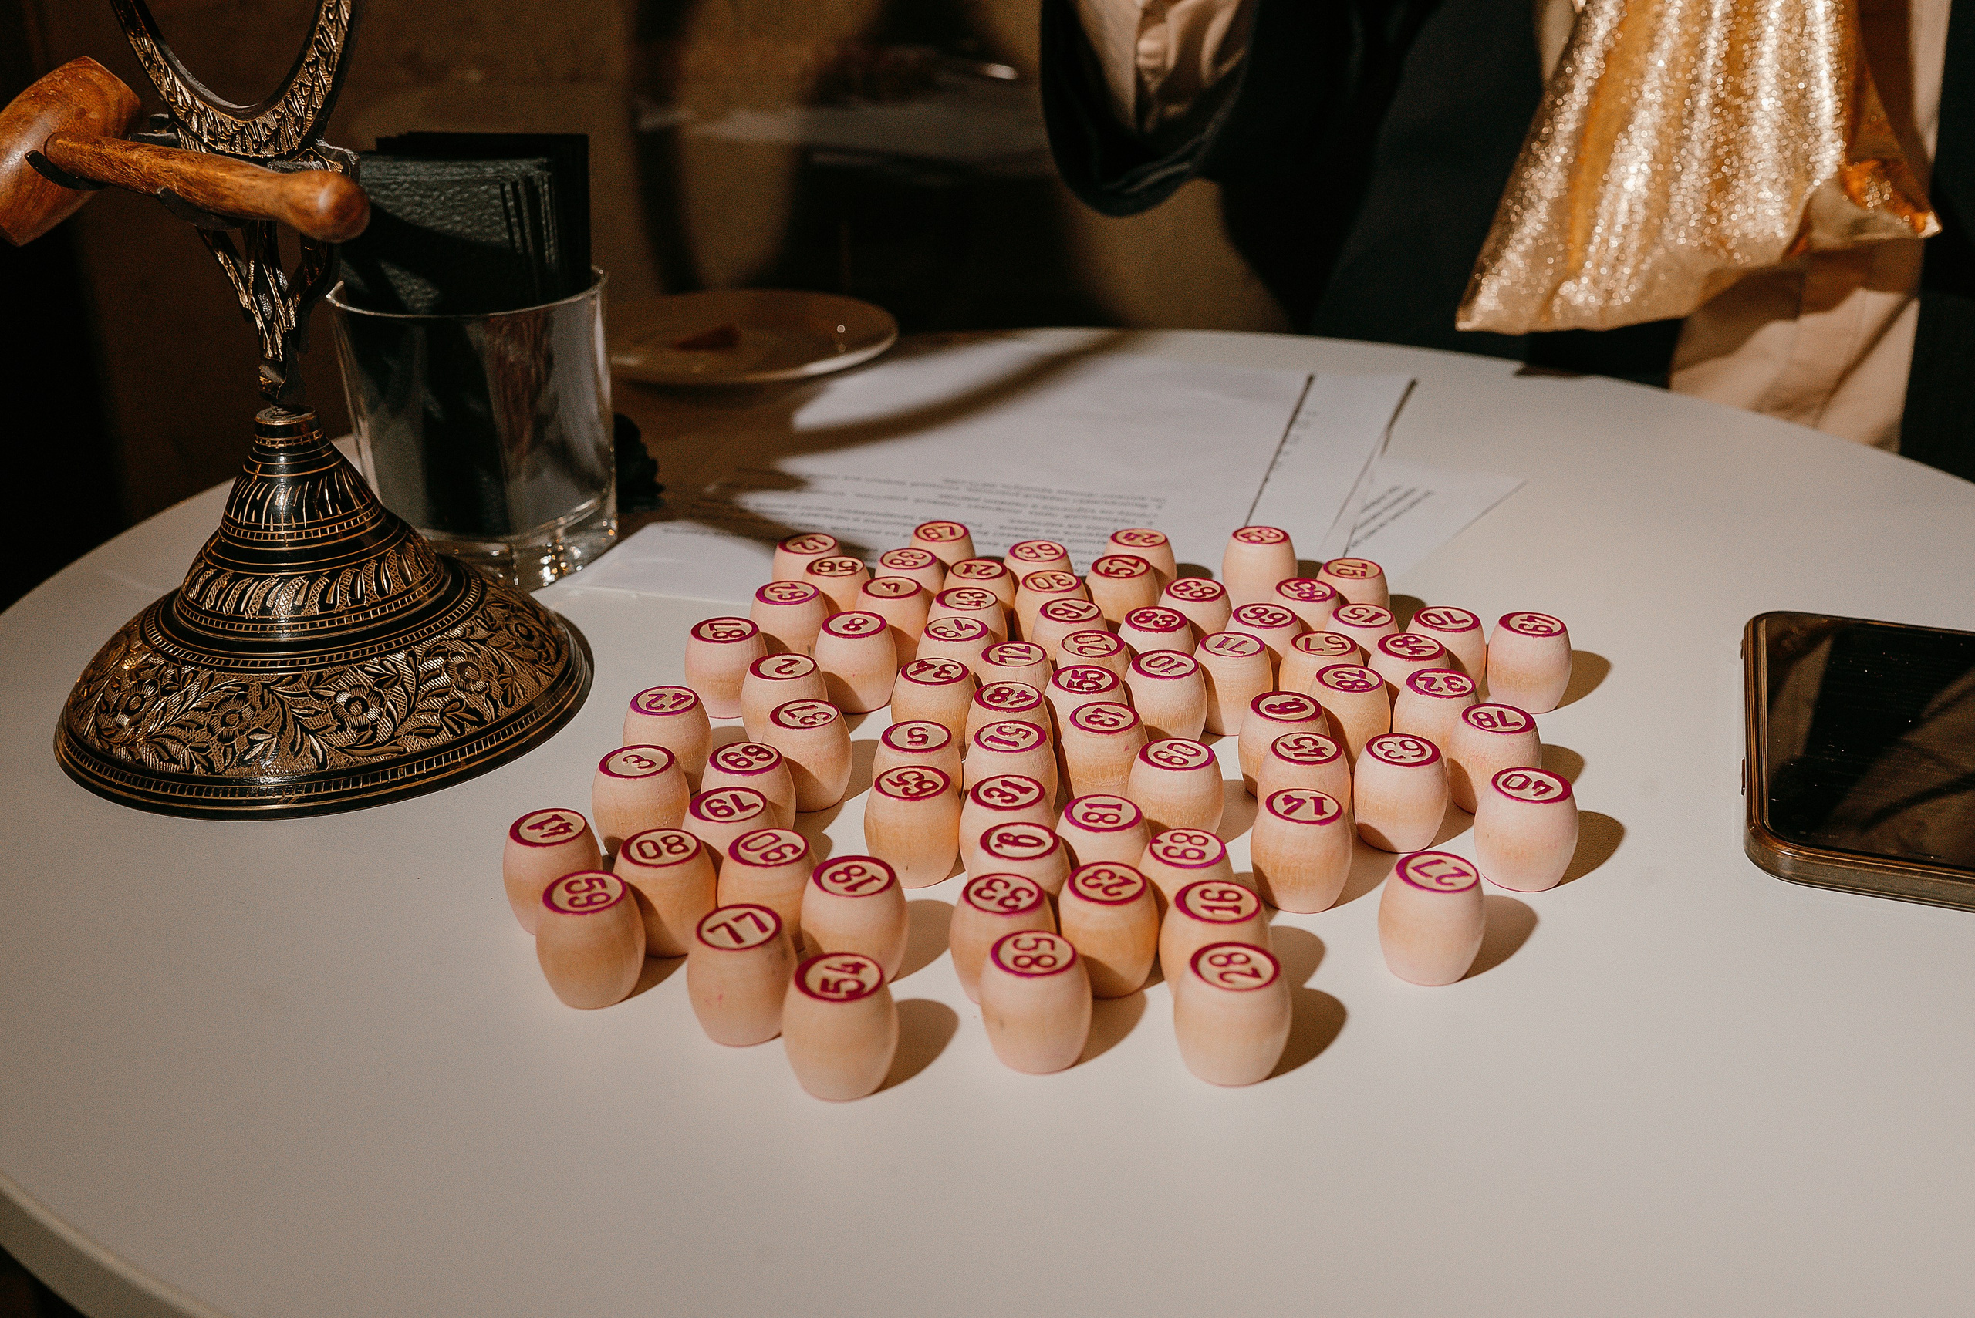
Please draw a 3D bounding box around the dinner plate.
[{"bbox_3d":[-0.123,-0.135,0.852,0.173,0.019,0.173,-1,24,0],"label":"dinner plate"}]

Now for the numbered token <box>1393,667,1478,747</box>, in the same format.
[{"bbox_3d":[0.120,0.017,0.514,0.023,0.024,0.023,6,25,13],"label":"numbered token"}]

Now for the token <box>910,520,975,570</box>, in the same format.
[{"bbox_3d":[-0.015,-0.030,0.612,0.023,0.024,0.023,-1,25,0],"label":"token"}]

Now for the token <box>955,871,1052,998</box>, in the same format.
[{"bbox_3d":[0.004,0.061,0.418,0.023,0.024,0.023,-1,24,1],"label":"token"}]

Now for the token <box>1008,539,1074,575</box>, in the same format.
[{"bbox_3d":[0.016,-0.023,0.595,0.023,0.024,0.023,-1,25,0],"label":"token"}]

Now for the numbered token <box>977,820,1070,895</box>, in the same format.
[{"bbox_3d":[0.007,0.052,0.439,0.023,0.024,0.023,-1,24,1],"label":"numbered token"}]

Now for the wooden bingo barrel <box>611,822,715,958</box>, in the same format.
[{"bbox_3d":[-0.072,0.053,0.433,0.023,0.024,0.023,-1,25,0],"label":"wooden bingo barrel"}]

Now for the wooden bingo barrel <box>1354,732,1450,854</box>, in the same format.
[{"bbox_3d":[0.102,0.033,0.473,0.023,0.024,0.023,-1,24,0],"label":"wooden bingo barrel"}]

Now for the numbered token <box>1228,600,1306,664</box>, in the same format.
[{"bbox_3d":[0.078,-0.001,0.542,0.023,0.023,0.023,-1,24,0],"label":"numbered token"}]

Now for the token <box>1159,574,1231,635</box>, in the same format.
[{"bbox_3d":[0.062,-0.010,0.574,0.023,0.024,0.023,3,24,6],"label":"token"}]

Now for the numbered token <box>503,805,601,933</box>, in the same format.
[{"bbox_3d":[-0.101,0.050,0.450,0.023,0.024,0.023,-1,24,1],"label":"numbered token"}]

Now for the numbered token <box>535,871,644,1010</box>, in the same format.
[{"bbox_3d":[-0.085,0.060,0.412,0.023,0.023,0.023,-1,24,0],"label":"numbered token"}]

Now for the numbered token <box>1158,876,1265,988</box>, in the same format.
[{"bbox_3d":[0.048,0.061,0.405,0.023,0.023,0.023,-1,24,0],"label":"numbered token"}]

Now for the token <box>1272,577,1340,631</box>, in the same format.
[{"bbox_3d":[0.094,-0.009,0.570,0.023,0.024,0.023,-1,24,1],"label":"token"}]

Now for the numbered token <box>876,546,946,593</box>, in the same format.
[{"bbox_3d":[-0.024,-0.020,0.591,0.023,0.024,0.023,-1,25,0],"label":"numbered token"}]

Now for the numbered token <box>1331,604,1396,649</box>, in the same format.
[{"bbox_3d":[0.108,-0.001,0.555,0.023,0.024,0.023,5,25,11],"label":"numbered token"}]

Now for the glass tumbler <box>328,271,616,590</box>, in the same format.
[{"bbox_3d":[-0.169,-0.080,0.643,0.087,0.092,0.087,-1,25,0],"label":"glass tumbler"}]

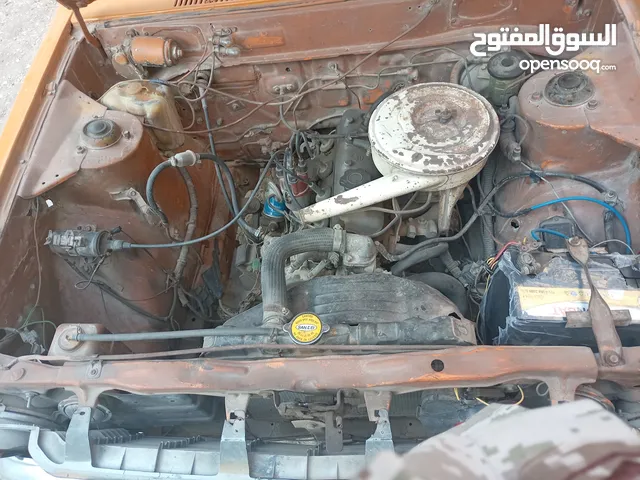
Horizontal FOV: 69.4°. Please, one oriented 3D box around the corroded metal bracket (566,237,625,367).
[{"bbox_3d":[0.433,0.094,0.739,0.038,0.035,0.215,-3,63,5],"label":"corroded metal bracket"}]

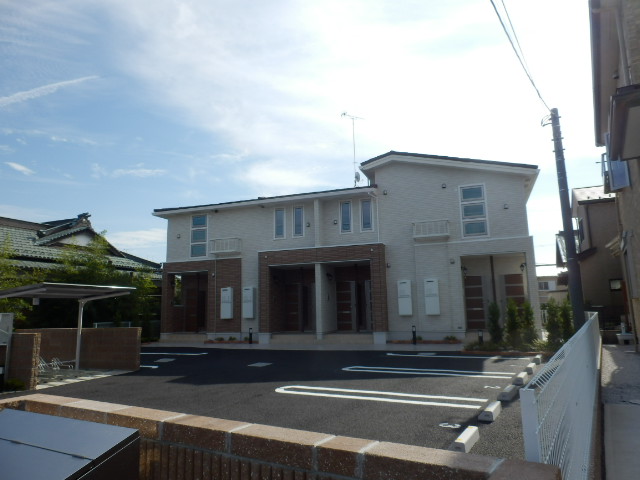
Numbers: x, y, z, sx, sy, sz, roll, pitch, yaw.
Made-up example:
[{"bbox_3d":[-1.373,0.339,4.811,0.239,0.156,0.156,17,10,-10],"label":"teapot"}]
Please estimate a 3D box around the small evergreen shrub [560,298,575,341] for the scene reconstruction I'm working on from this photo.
[{"bbox_3d":[7.145,2.377,12.808,0.384,1.361,0.384,-4,-10,18],"label":"small evergreen shrub"}]

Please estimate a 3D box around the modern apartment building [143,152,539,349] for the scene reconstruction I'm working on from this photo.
[{"bbox_3d":[1.310,0.963,21.300,16.082,7.289,8.500,-4,-10,18],"label":"modern apartment building"}]

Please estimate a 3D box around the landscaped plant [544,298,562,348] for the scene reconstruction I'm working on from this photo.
[{"bbox_3d":[6.751,2.402,12.829,0.494,1.406,0.494,-4,-10,18],"label":"landscaped plant"}]

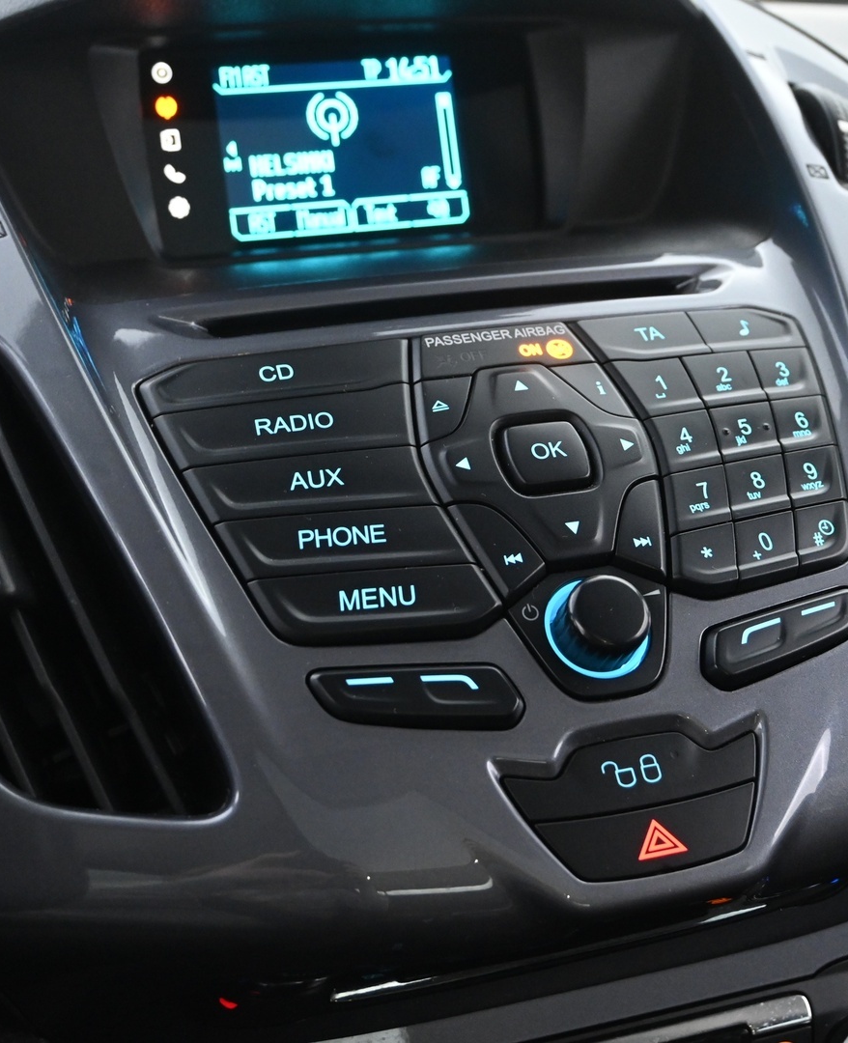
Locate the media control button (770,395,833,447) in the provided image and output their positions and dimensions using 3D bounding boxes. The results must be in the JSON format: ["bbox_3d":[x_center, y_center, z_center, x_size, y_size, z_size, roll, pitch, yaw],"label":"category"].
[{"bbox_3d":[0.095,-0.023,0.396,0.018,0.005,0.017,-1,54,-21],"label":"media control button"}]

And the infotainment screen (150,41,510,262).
[{"bbox_3d":[-0.025,-0.117,0.485,0.122,0.061,0.015,-7,1,-16],"label":"infotainment screen"}]

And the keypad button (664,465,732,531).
[{"bbox_3d":[0.061,-0.004,0.352,0.020,0.005,0.016,-6,57,-22],"label":"keypad button"}]

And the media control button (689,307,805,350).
[{"bbox_3d":[0.082,-0.048,0.396,0.030,0.005,0.017,-6,49,-22],"label":"media control button"}]

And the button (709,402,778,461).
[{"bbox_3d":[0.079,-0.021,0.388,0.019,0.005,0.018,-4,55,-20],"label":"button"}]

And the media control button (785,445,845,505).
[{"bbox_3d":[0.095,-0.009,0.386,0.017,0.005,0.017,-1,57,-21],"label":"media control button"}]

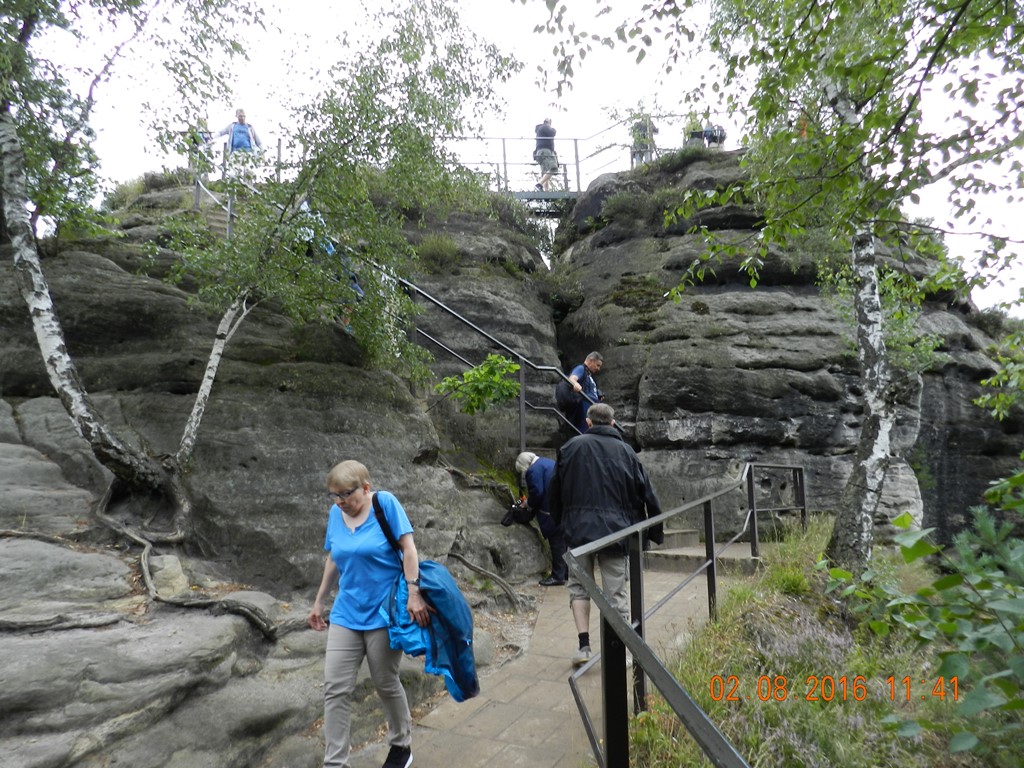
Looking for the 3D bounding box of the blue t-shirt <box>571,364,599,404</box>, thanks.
[{"bbox_3d":[0.799,0.039,7.600,0.300,0.540,0.440,-5,-8,34],"label":"blue t-shirt"}]

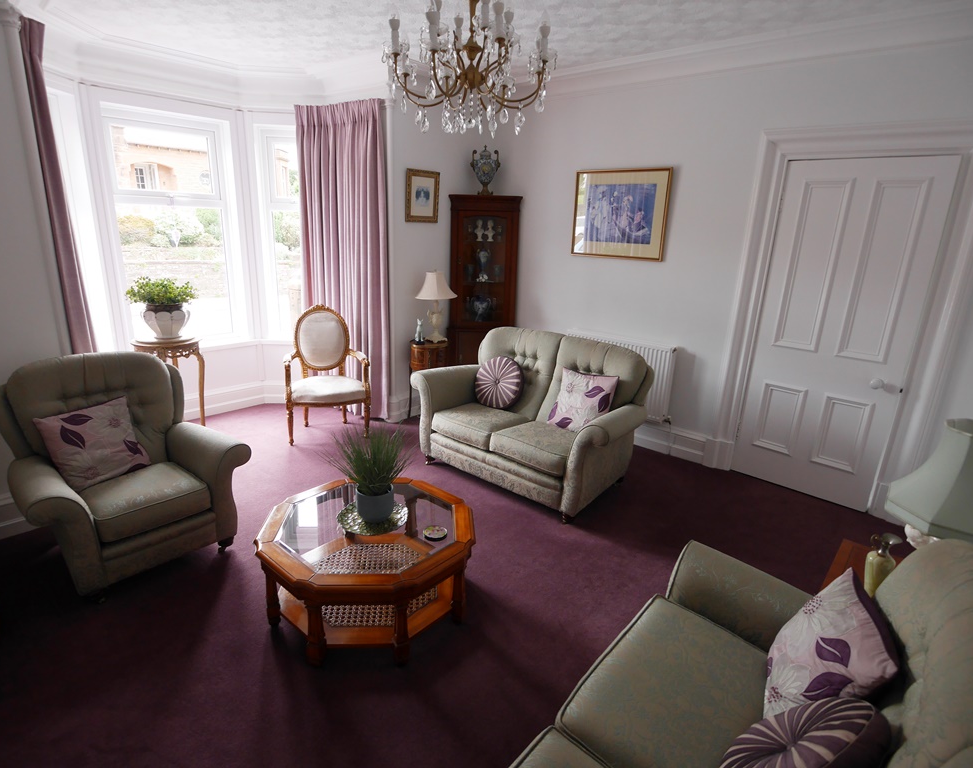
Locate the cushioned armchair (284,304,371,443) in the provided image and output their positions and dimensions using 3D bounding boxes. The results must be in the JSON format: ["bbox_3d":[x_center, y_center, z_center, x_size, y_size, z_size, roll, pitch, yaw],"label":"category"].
[{"bbox_3d":[-1.271,-0.102,4.188,0.640,0.992,0.576,-4,17,-20],"label":"cushioned armchair"}]

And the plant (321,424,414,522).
[{"bbox_3d":[-0.517,0.389,2.352,0.378,0.413,0.378,2,16,-1],"label":"plant"}]

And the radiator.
[{"bbox_3d":[1.027,-0.059,4.284,0.928,0.592,0.096,16,21,39],"label":"radiator"}]

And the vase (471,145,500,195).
[{"bbox_3d":[-0.025,-1.814,4.556,0.253,0.419,0.176,1,16,-4],"label":"vase"}]

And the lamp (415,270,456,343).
[{"bbox_3d":[-0.421,-0.630,4.394,0.341,0.579,0.341,-3,17,-18],"label":"lamp"}]

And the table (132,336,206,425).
[{"bbox_3d":[-2.304,0.057,3.919,0.435,0.760,0.435,-3,17,-18],"label":"table"}]

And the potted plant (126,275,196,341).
[{"bbox_3d":[-2.282,-0.520,3.754,0.432,0.440,0.424,-3,17,-18],"label":"potted plant"}]

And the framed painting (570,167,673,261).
[{"bbox_3d":[1.021,-1.307,4.105,0.774,0.650,0.030,14,20,36],"label":"framed painting"}]

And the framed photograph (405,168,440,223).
[{"bbox_3d":[-0.510,-1.493,4.249,0.032,0.390,0.341,16,21,39],"label":"framed photograph"}]

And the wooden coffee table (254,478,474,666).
[{"bbox_3d":[-0.508,0.777,2.341,0.837,0.378,0.837,16,21,39],"label":"wooden coffee table"}]

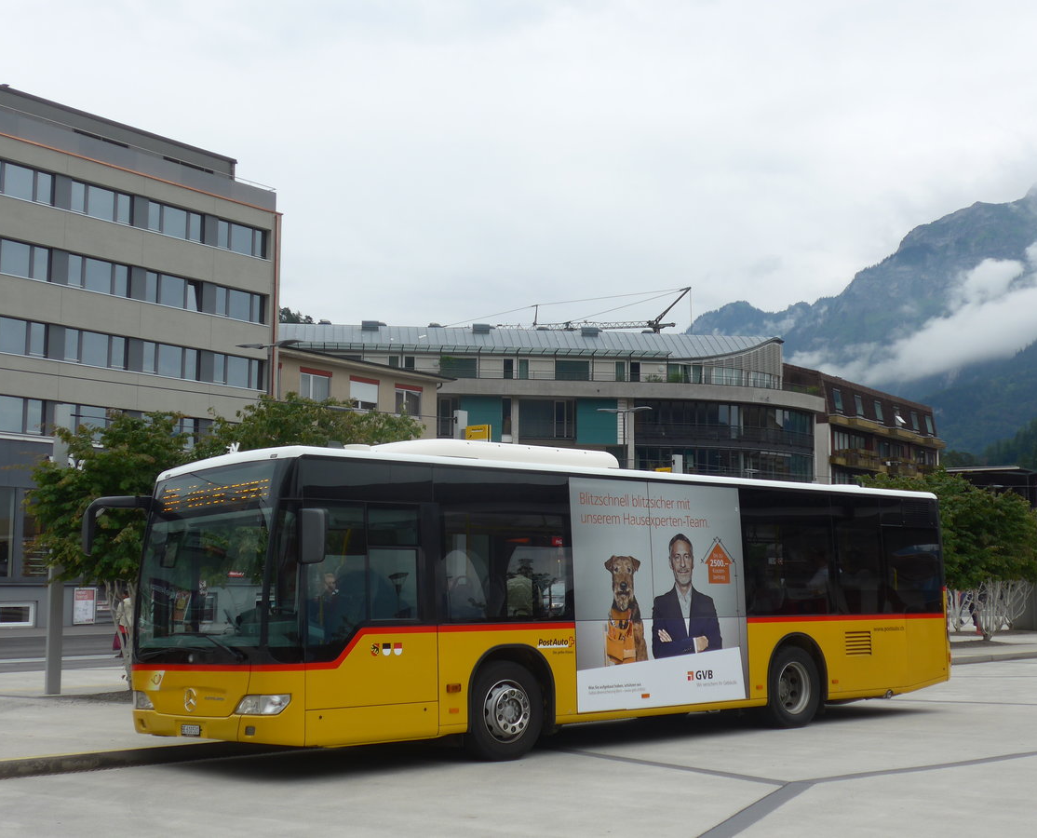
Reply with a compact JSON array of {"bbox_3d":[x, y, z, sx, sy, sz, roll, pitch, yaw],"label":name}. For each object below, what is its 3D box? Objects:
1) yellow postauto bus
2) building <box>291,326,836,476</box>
[{"bbox_3d":[0.921,1.950,16.674,10.550,3.100,2.650,6,-8,-42],"label":"yellow postauto bus"},{"bbox_3d":[1.553,3.309,106.220,39.000,19.000,16.000,1,-6,-9],"label":"building"}]

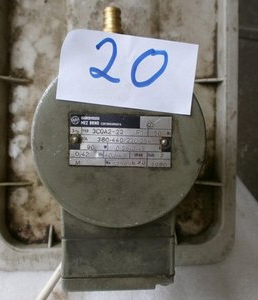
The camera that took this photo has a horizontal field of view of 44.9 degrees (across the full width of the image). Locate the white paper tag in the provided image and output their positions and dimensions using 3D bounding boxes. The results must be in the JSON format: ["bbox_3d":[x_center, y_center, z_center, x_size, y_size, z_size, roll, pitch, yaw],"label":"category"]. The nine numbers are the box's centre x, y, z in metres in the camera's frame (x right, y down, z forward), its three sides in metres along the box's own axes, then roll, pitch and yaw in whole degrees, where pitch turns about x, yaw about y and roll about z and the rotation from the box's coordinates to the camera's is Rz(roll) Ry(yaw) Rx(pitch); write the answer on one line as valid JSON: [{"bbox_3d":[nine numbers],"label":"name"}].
[{"bbox_3d":[-0.001,-0.060,0.240,0.104,0.054,0.006,6,0,0],"label":"white paper tag"}]

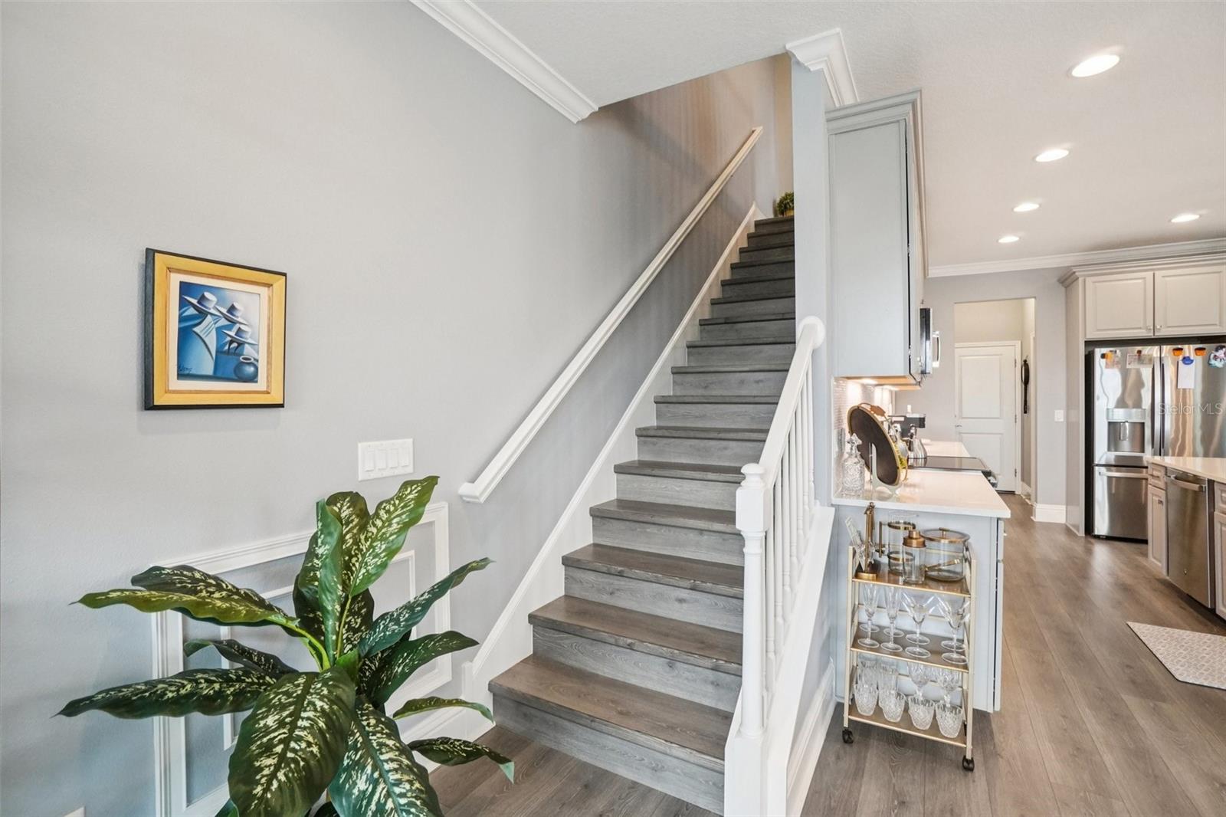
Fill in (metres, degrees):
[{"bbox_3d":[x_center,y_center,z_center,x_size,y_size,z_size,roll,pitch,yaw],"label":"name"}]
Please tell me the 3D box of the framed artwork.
[{"bbox_3d":[-1.014,-0.189,1.332,0.030,0.380,0.305,1,2,32],"label":"framed artwork"}]

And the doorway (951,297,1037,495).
[{"bbox_3d":[4.309,0.004,5.801,0.760,2.420,0.160,1,2,30],"label":"doorway"}]

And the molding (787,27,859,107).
[{"bbox_3d":[0.935,-1.428,2.258,0.210,0.110,0.550,1,2,31],"label":"molding"}]

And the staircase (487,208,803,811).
[{"bbox_3d":[0.921,-0.288,3.450,1.030,3.180,3.860,1,2,31],"label":"staircase"}]

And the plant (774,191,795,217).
[{"bbox_3d":[1.872,-2.084,5.309,0.280,0.300,0.280,1,2,31],"label":"plant"}]

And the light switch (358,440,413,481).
[{"bbox_3d":[-0.770,0.171,1.751,0.012,0.121,0.205,1,2,32],"label":"light switch"}]

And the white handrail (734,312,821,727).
[{"bbox_3d":[0.620,0.302,1.829,0.110,1.340,0.740,1,2,30],"label":"white handrail"}]

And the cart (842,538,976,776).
[{"bbox_3d":[1.201,0.936,2.112,0.430,0.810,0.320,1,2,26],"label":"cart"}]

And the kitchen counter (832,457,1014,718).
[{"bbox_3d":[1.605,0.851,2.674,0.640,0.914,1.320,0,1,32],"label":"kitchen counter"}]

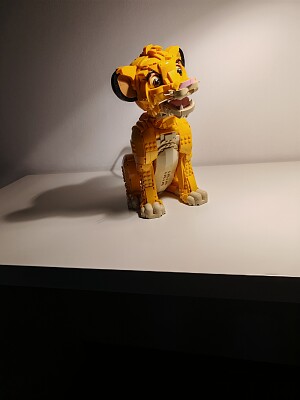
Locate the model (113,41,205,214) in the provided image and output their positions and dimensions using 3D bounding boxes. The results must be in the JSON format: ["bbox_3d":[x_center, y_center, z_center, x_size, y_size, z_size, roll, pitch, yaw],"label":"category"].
[{"bbox_3d":[0.007,-0.143,0.604,0.174,0.298,0.193,-16,22,-25],"label":"model"}]

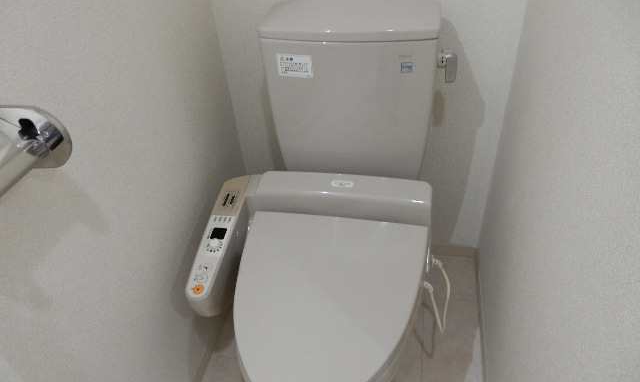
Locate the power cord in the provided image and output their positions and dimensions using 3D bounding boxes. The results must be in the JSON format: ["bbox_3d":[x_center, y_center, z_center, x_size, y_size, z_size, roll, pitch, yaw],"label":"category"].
[{"bbox_3d":[0.274,0.244,1.075,0.068,0.158,0.120,5,39,12],"label":"power cord"}]

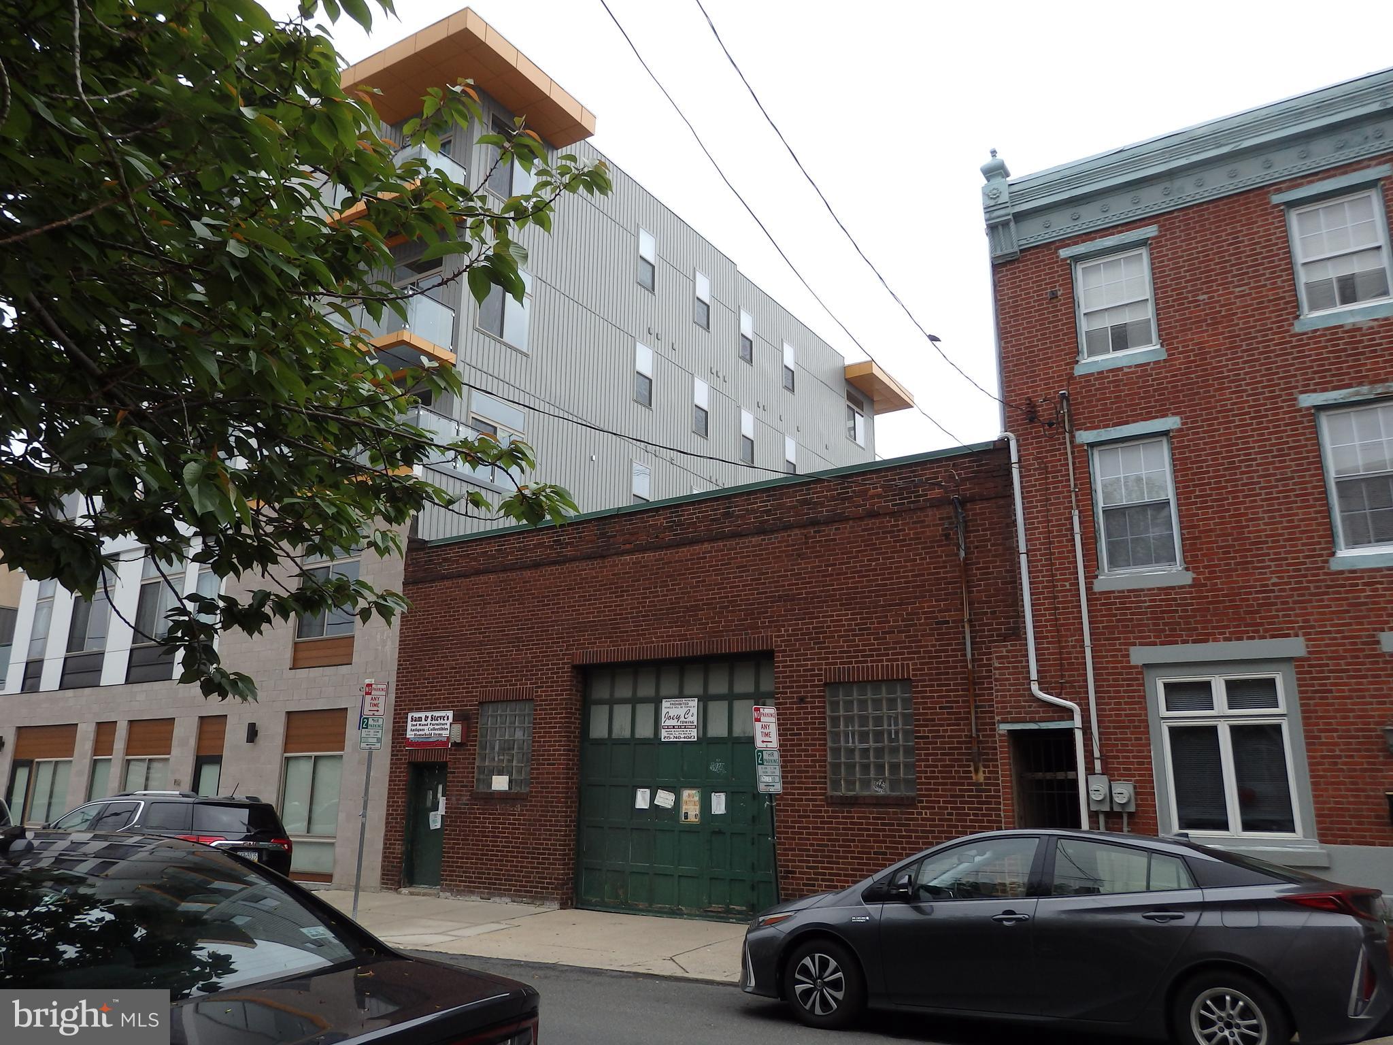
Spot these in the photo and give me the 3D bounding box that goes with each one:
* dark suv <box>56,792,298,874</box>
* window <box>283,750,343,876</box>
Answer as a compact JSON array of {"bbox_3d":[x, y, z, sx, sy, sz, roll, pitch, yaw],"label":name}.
[{"bbox_3d":[-7.755,4.676,14.030,4.920,1.740,1.930,-10,-17,31],"label":"dark suv"},{"bbox_3d":[-7.009,5.246,18.220,1.690,2.080,0.120,-9,-17,31],"label":"window"}]

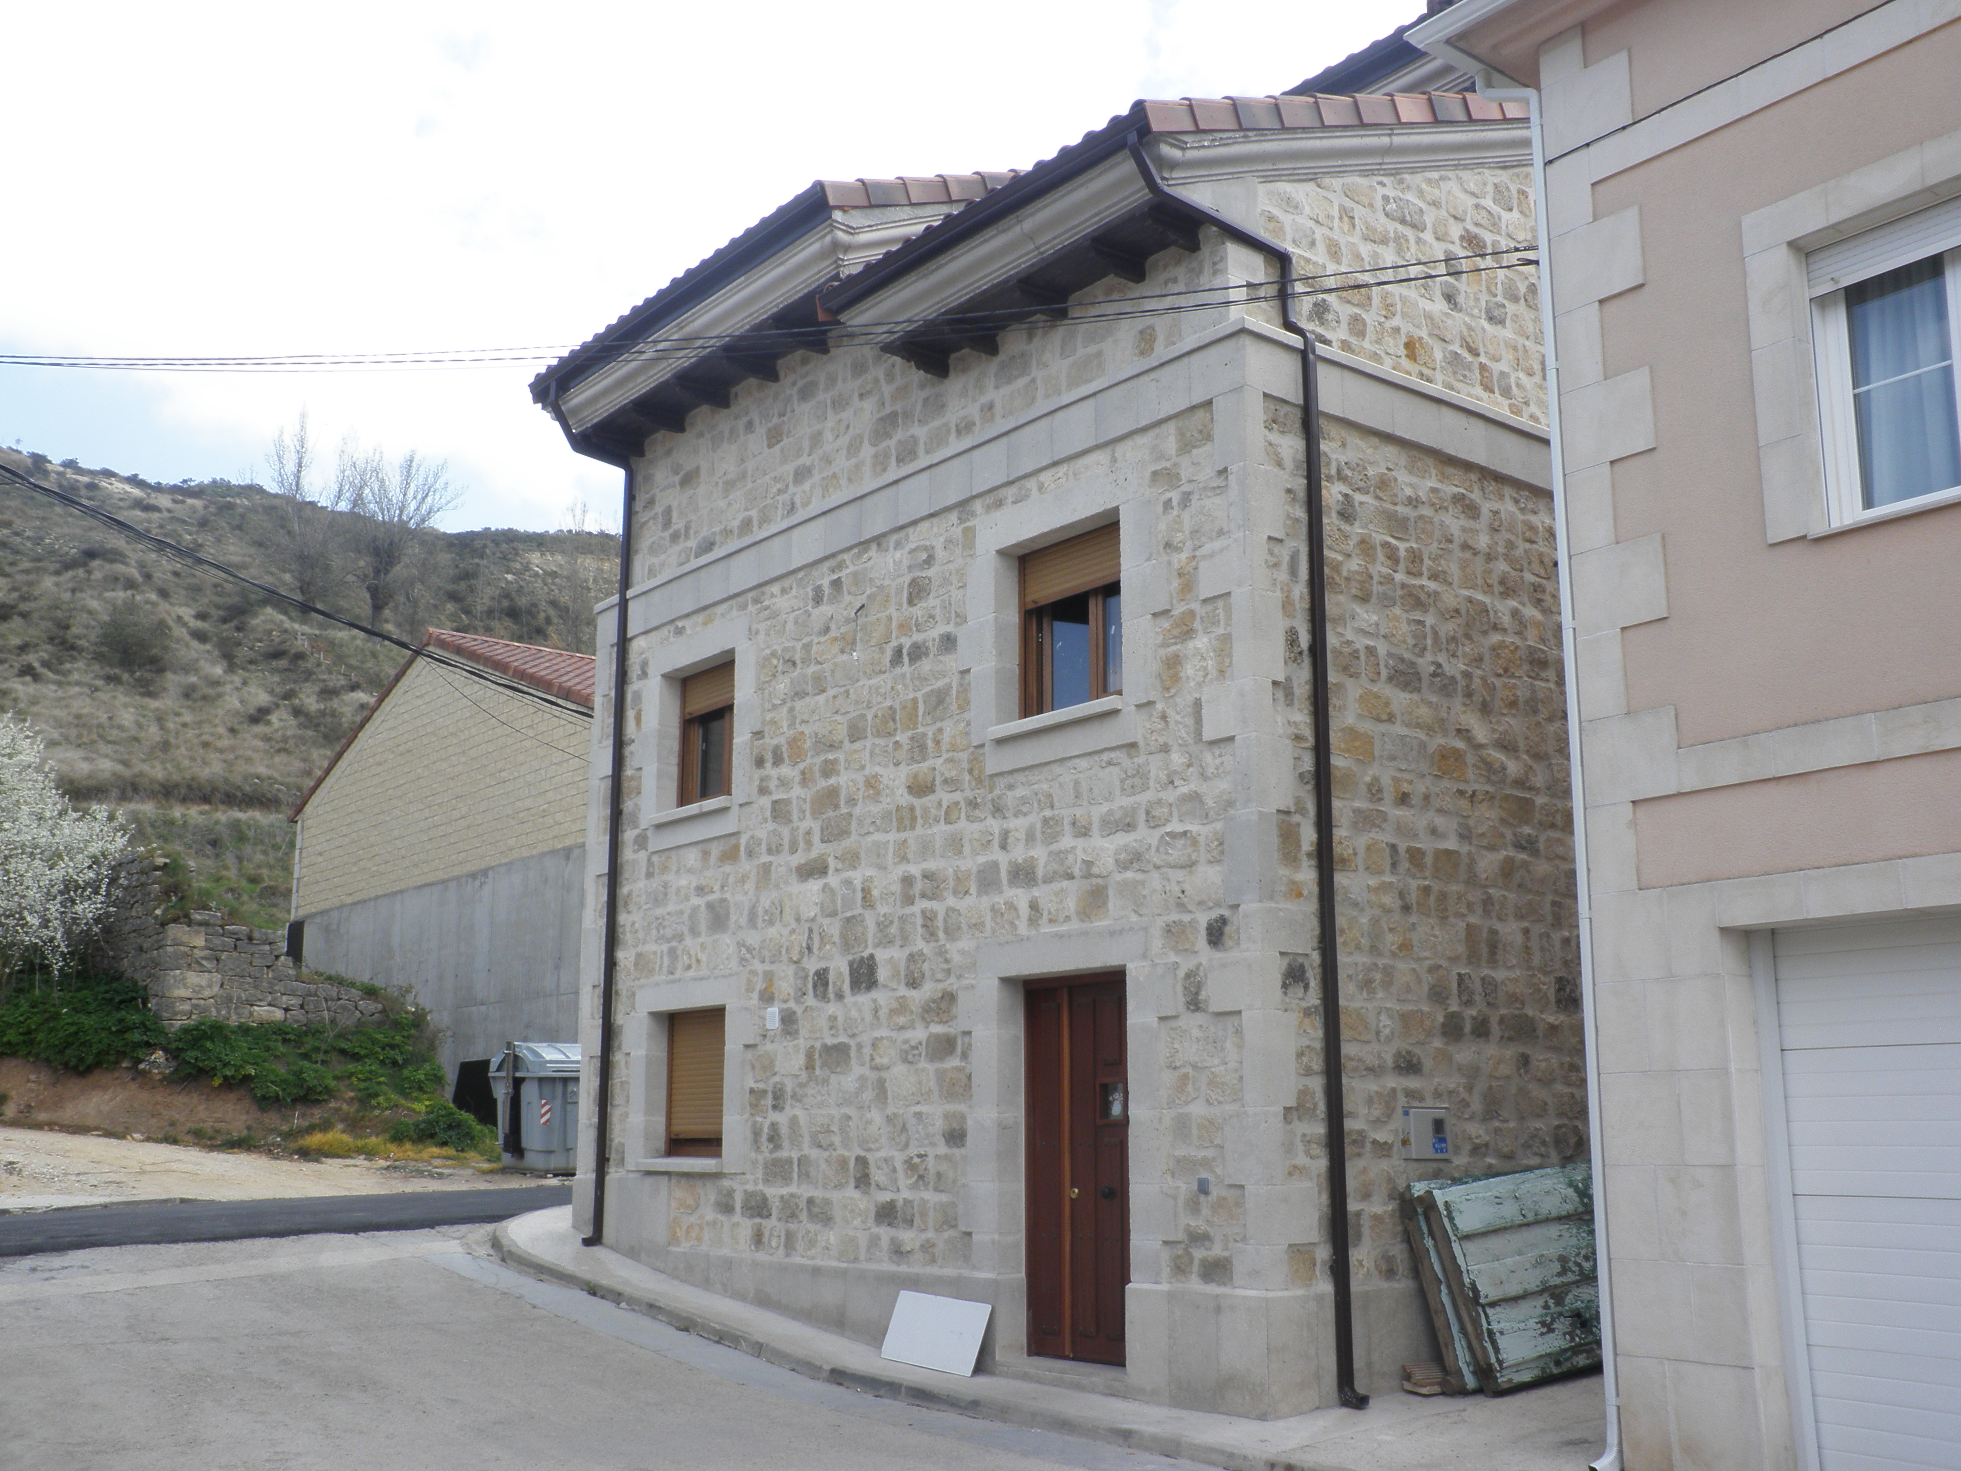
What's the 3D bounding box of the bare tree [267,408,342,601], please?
[{"bbox_3d":[-38.097,-12.742,115.000,4.500,11.300,4.500,0,-11,0],"label":"bare tree"}]

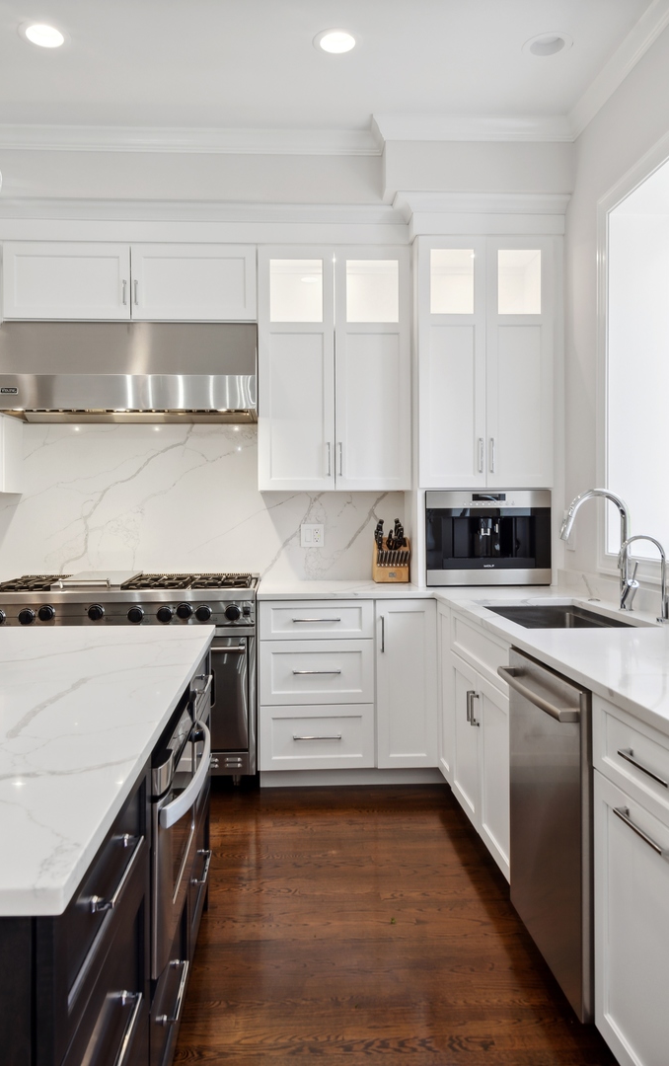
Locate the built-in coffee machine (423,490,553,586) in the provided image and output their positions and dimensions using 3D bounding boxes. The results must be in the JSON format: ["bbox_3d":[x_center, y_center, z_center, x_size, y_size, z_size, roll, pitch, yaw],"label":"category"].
[{"bbox_3d":[0.726,0.021,4.027,0.608,0.461,0.420,0,1,-4],"label":"built-in coffee machine"}]

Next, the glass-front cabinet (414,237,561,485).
[{"bbox_3d":[0.727,-0.830,4.065,0.683,1.220,0.437,0,1,-4],"label":"glass-front cabinet"}]

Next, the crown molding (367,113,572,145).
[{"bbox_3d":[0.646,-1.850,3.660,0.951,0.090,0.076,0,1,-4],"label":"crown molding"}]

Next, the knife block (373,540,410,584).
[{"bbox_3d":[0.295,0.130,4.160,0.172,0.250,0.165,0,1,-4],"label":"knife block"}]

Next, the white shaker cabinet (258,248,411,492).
[{"bbox_3d":[-0.004,-0.812,4.075,0.746,1.204,0.322,0,1,-4],"label":"white shaker cabinet"}]

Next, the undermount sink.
[{"bbox_3d":[0.802,0.421,2.901,0.460,0.240,0.820,0,1,-3],"label":"undermount sink"}]

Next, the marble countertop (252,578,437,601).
[{"bbox_3d":[0.033,0.282,3.902,0.798,0.035,0.628,0,1,-3],"label":"marble countertop"}]

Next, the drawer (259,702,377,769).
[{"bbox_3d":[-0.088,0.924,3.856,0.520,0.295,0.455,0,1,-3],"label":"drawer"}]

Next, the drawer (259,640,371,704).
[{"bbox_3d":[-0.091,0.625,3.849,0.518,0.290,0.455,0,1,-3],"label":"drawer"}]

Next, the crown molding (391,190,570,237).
[{"bbox_3d":[0.678,-1.472,3.731,0.800,0.162,0.165,0,1,-3],"label":"crown molding"}]

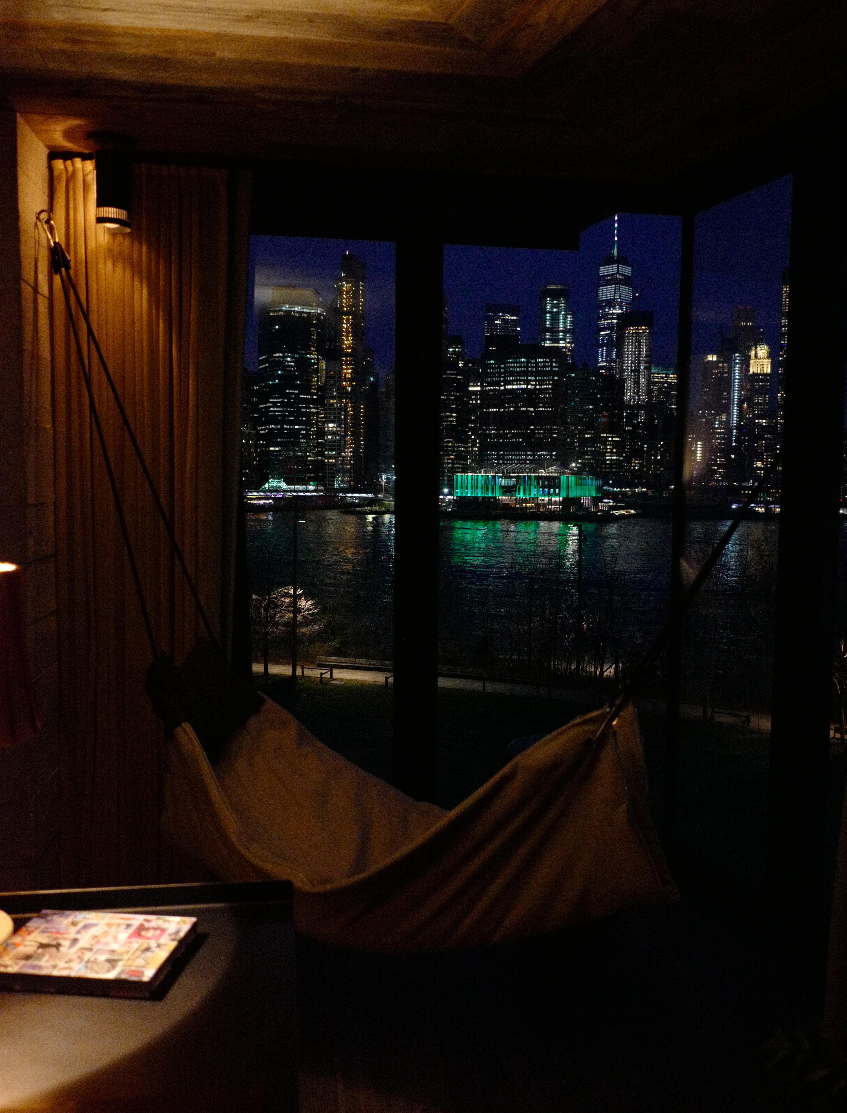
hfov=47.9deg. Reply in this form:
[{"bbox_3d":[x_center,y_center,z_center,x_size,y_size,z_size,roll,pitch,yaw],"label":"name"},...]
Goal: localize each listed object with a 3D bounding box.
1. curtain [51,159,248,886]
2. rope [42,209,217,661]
[{"bbox_3d":[-0.989,-0.081,3.551,0.710,2.675,0.150,0,4,-7],"label":"curtain"},{"bbox_3d":[-1.032,-0.417,3.118,0.580,1.466,0.380,2,4,14],"label":"rope"}]

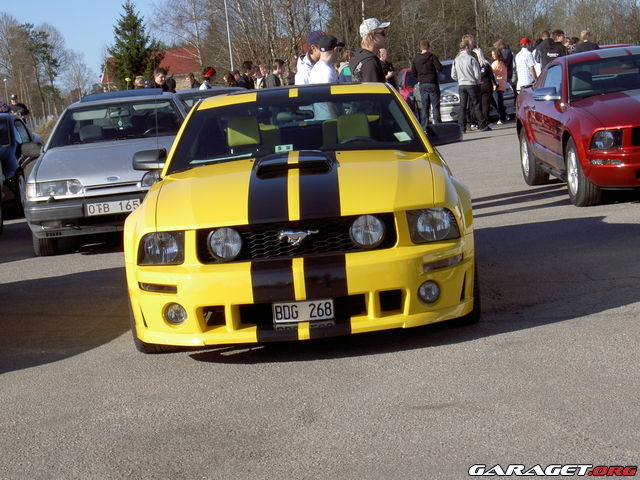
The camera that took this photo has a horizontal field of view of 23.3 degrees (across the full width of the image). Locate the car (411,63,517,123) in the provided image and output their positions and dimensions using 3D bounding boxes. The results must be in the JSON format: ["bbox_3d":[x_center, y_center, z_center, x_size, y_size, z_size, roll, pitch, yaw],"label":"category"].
[{"bbox_3d":[2.930,-3.106,32.693,1.730,1.410,4.400,-6,6,-3],"label":"car"}]

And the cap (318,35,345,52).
[{"bbox_3d":[0.114,-1.865,14.700,0.265,0.130,0.178,-19,13,-33],"label":"cap"}]

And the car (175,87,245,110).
[{"bbox_3d":[-1.518,-1.602,22.948,1.740,1.400,4.500,-6,6,-1],"label":"car"}]

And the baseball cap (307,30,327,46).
[{"bbox_3d":[0.020,-1.975,15.300,0.265,0.130,0.178,-5,6,8],"label":"baseball cap"}]

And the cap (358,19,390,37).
[{"bbox_3d":[0.478,-1.847,13.500,0.265,0.130,0.178,-23,9,-8],"label":"cap"}]

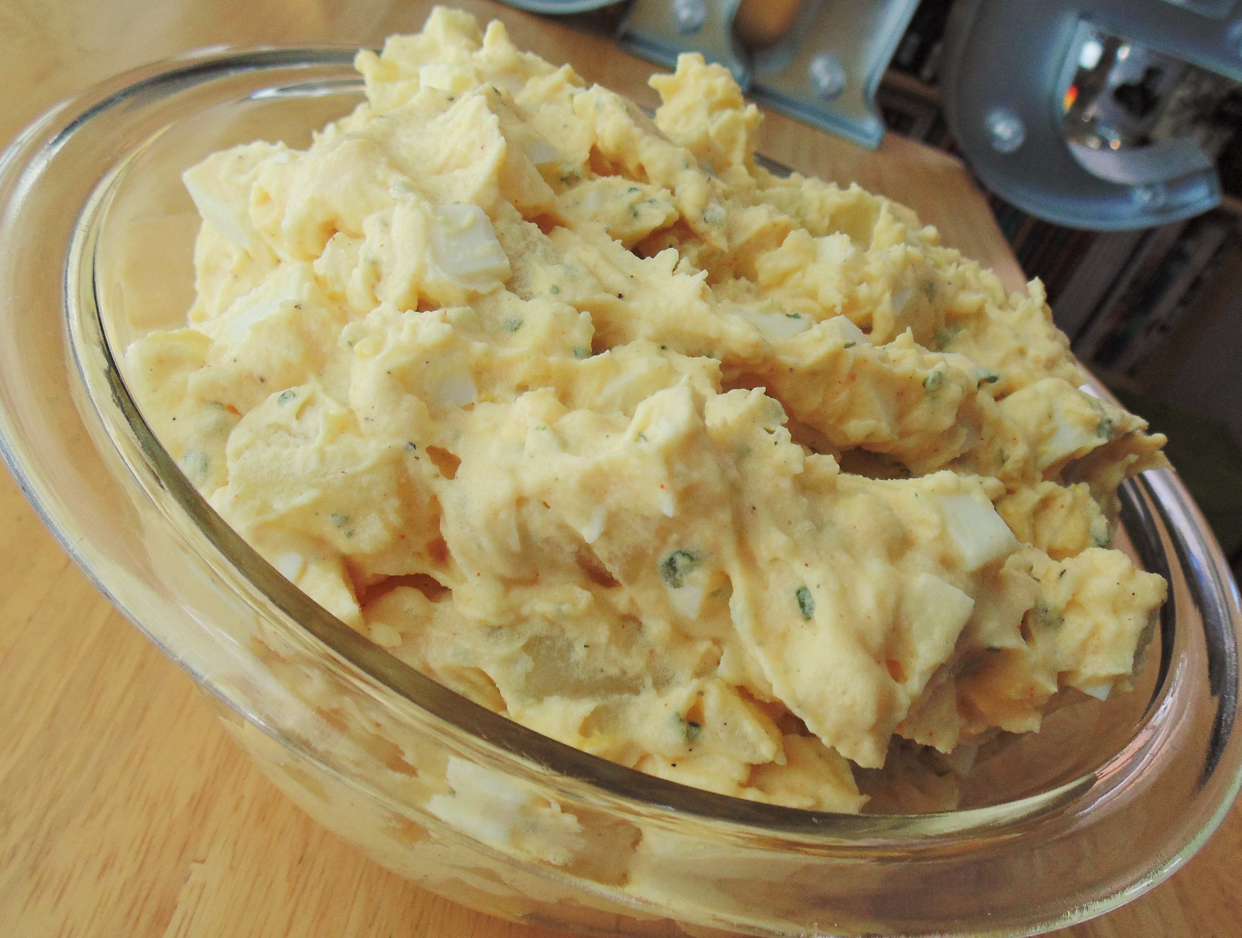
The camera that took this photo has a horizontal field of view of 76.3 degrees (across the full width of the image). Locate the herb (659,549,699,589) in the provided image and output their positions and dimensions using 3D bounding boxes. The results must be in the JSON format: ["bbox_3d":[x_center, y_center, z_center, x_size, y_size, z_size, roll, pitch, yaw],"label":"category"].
[{"bbox_3d":[0.007,0.012,0.098,0.005,0.004,0.004,32,41,7],"label":"herb"}]

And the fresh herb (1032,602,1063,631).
[{"bbox_3d":[0.066,0.022,0.121,0.004,0.004,0.005,-17,56,-39],"label":"fresh herb"}]

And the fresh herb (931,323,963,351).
[{"bbox_3d":[0.067,-0.027,0.163,0.005,0.005,0.004,37,41,13],"label":"fresh herb"}]

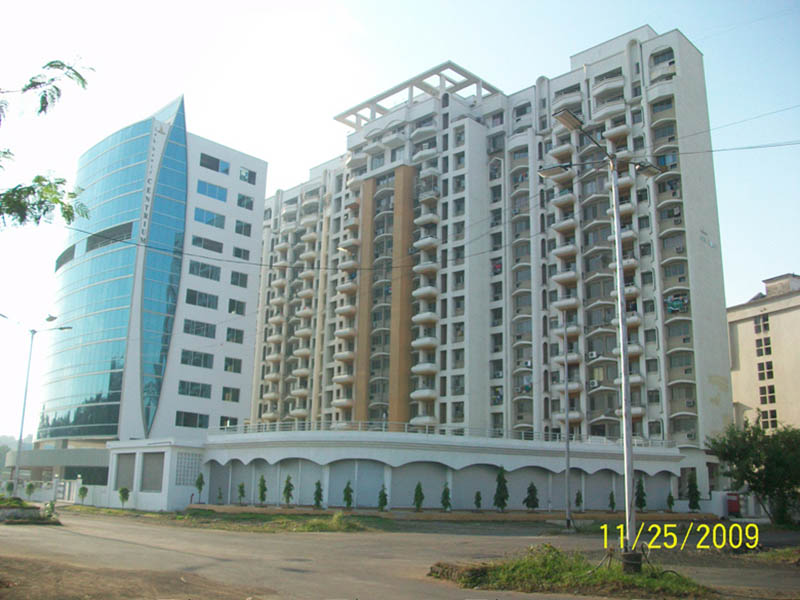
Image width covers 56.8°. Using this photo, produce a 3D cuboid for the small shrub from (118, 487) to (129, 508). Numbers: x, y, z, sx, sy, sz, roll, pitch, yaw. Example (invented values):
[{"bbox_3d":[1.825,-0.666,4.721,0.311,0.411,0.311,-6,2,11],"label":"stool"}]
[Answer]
[{"bbox_3d":[-14.895,10.672,39.908,0.576,1.252,0.576,1,-14,0],"label":"small shrub"}]

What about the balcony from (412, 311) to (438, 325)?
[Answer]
[{"bbox_3d":[2.980,2.294,86.005,1.200,1.050,3.000,15,-19,-43],"label":"balcony"}]

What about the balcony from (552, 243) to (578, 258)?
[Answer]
[{"bbox_3d":[18.284,-5.108,81.647,1.200,1.050,2.800,15,-19,-43],"label":"balcony"}]

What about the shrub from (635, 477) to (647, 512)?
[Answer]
[{"bbox_3d":[12.599,10.161,38.727,0.625,1.913,0.625,1,-13,0],"label":"shrub"}]

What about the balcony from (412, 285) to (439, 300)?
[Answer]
[{"bbox_3d":[2.820,-0.910,87.339,1.650,1.170,2.700,14,-18,-43],"label":"balcony"}]

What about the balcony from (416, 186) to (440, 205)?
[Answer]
[{"bbox_3d":[3.515,-12.290,88.530,2.200,1.100,1.350,-12,-20,43],"label":"balcony"}]

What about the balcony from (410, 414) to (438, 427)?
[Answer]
[{"bbox_3d":[2.616,13.499,81.830,2.650,1.080,1.550,-12,-20,43],"label":"balcony"}]

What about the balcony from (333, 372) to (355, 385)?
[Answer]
[{"bbox_3d":[-7.411,10.020,94.497,1.650,1.170,2.700,14,-18,-43],"label":"balcony"}]

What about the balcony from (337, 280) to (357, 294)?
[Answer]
[{"bbox_3d":[-6.799,-1.458,95.408,1.200,1.000,2.950,14,-19,-43],"label":"balcony"}]

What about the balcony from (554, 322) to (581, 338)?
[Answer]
[{"bbox_3d":[17.101,3.123,76.160,2.548,1.204,1.300,-12,-20,43],"label":"balcony"}]

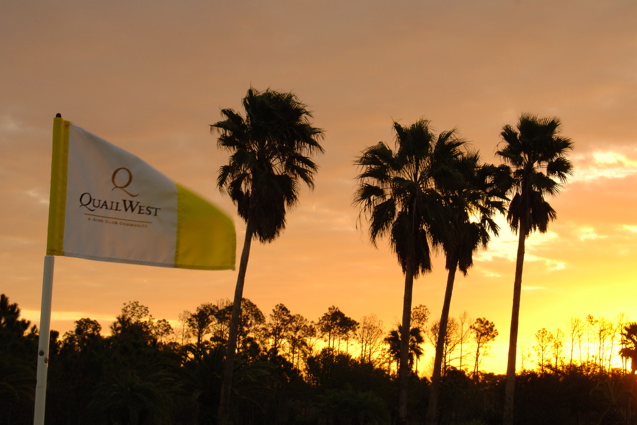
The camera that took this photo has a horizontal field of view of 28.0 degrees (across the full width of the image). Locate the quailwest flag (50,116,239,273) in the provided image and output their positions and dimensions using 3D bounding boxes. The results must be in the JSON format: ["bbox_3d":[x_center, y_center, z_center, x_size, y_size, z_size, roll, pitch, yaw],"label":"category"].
[{"bbox_3d":[-0.464,-0.052,3.330,0.490,0.385,0.130,3,-9,-12],"label":"quailwest flag"}]

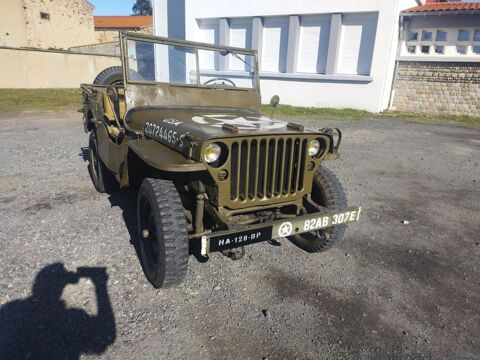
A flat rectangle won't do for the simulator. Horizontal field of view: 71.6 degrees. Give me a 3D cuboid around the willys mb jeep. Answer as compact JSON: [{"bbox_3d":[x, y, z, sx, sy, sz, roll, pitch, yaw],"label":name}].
[{"bbox_3d":[-0.519,-0.476,3.281,1.586,1.644,3.353,-5,18,-31],"label":"willys mb jeep"}]

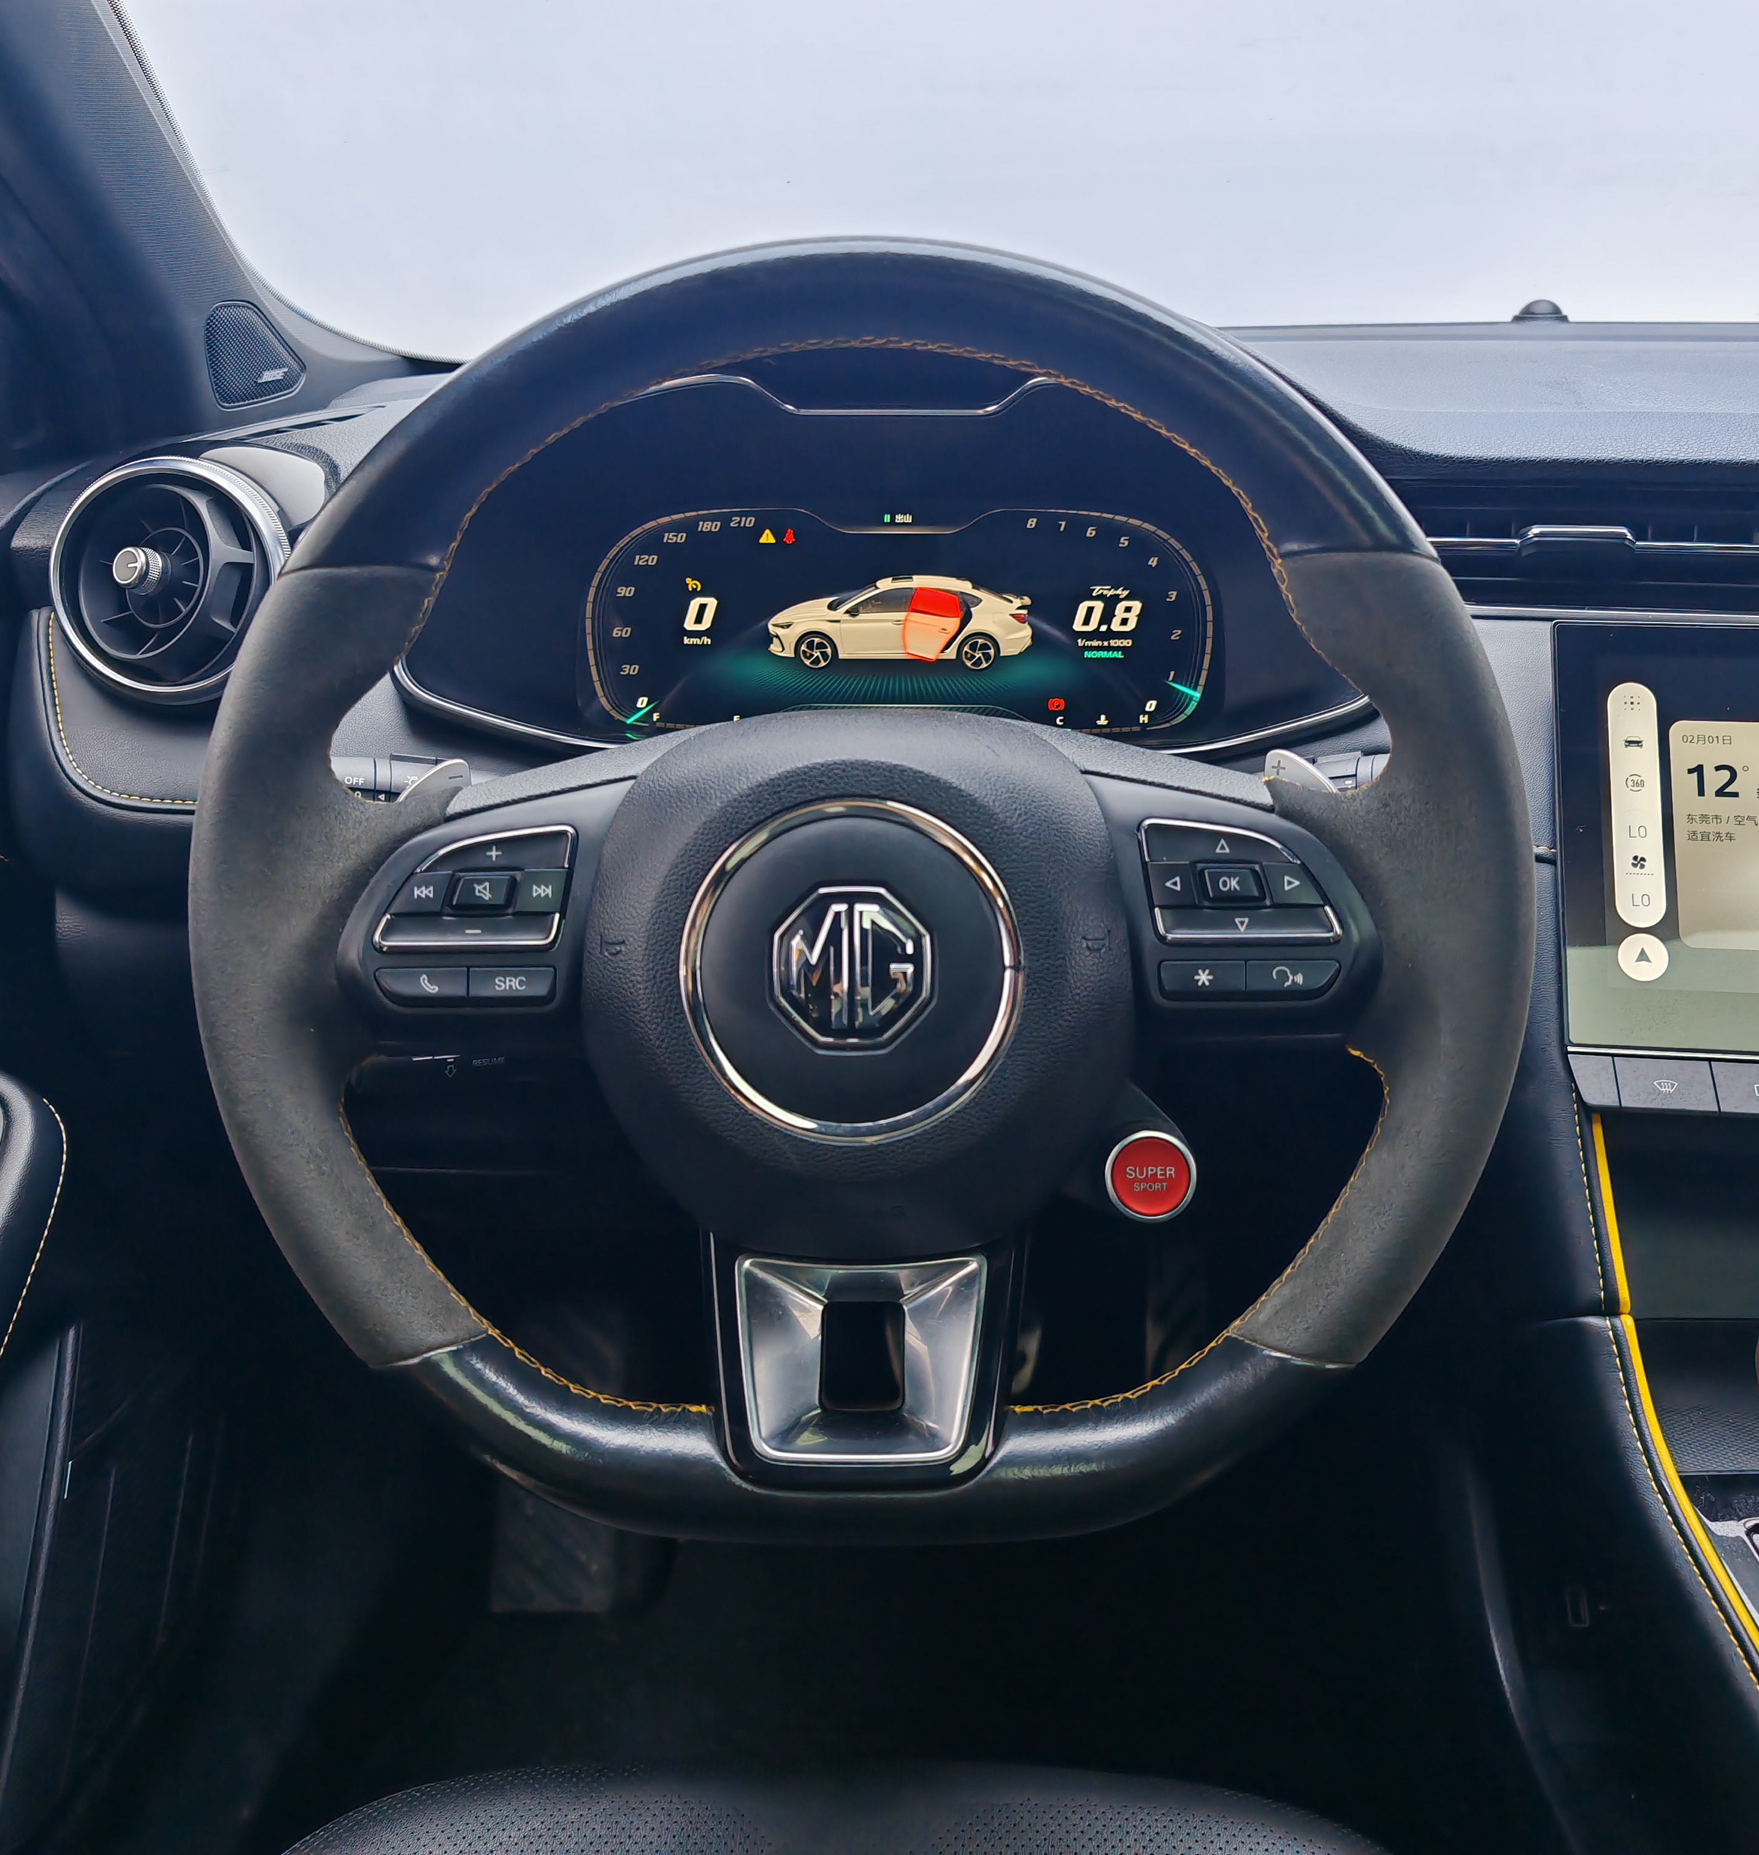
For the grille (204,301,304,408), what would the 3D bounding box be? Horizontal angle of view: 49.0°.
[{"bbox_3d":[-0.305,-0.279,0.940,0.050,0.055,0.015,-13,14,-35],"label":"grille"}]

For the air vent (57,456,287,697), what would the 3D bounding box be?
[{"bbox_3d":[-0.283,-0.138,0.770,0.096,0.098,0.045,0,5,1],"label":"air vent"}]

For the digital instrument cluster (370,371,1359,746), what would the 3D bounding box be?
[{"bbox_3d":[-0.002,-0.151,0.790,0.402,0.165,0.090,0,2,0],"label":"digital instrument cluster"}]

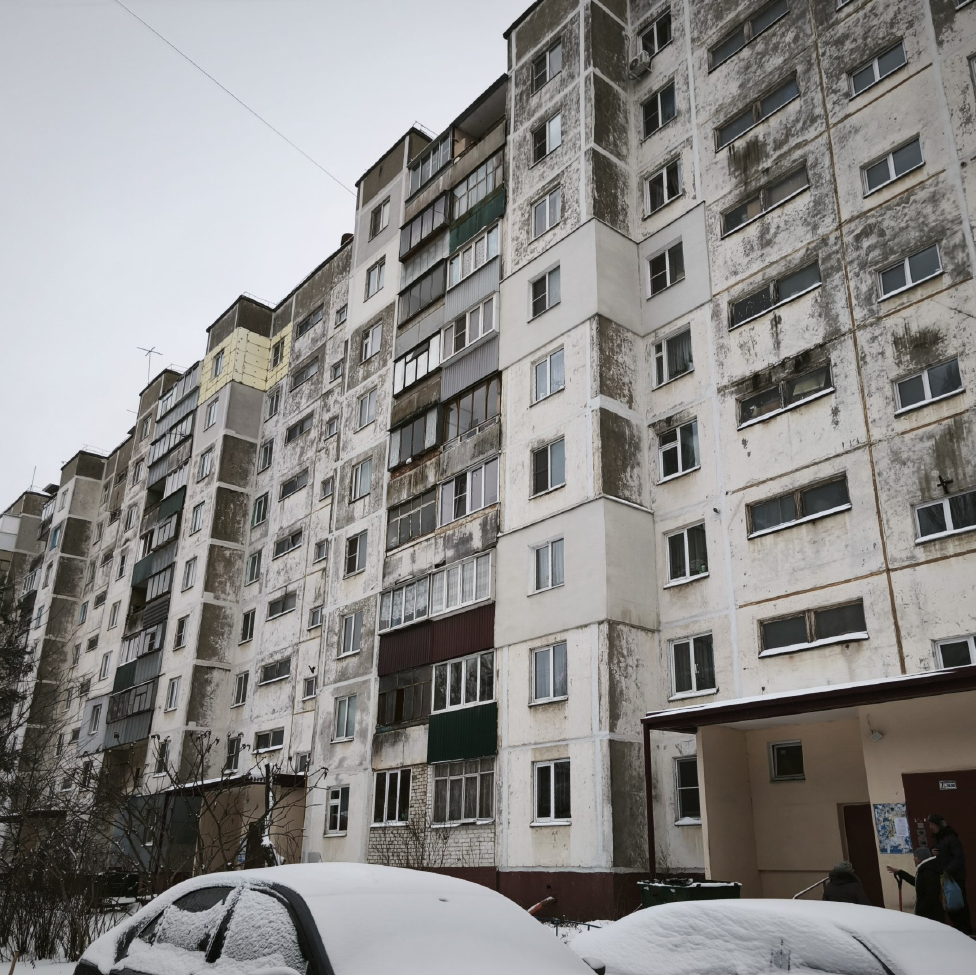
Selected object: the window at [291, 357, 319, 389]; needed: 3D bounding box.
[{"bbox_3d":[-8.957,-5.527,42.267,0.200,0.856,2.523,17,-26,-37],"label":"window"}]

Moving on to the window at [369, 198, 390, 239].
[{"bbox_3d":[-4.378,-10.838,34.808,0.150,1.340,1.320,17,-26,-35],"label":"window"}]

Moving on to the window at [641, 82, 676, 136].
[{"bbox_3d":[5.190,-11.467,26.202,0.150,1.320,1.320,17,-26,-35],"label":"window"}]

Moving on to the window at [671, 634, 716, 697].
[{"bbox_3d":[4.844,4.198,20.345,0.150,1.360,1.270,18,-27,-36],"label":"window"}]

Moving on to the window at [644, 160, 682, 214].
[{"bbox_3d":[5.396,-9.185,26.515,0.180,1.391,1.462,17,-25,-36],"label":"window"}]

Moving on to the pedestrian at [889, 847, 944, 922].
[{"bbox_3d":[6.237,6.001,12.495,0.650,1.550,0.550,-11,-24,29],"label":"pedestrian"}]

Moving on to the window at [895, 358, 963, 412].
[{"bbox_3d":[8.951,-2.083,17.542,0.150,0.700,1.300,18,-27,-36],"label":"window"}]

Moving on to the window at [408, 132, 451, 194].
[{"bbox_3d":[-2.246,-12.513,33.472,0.200,1.428,2.754,17,-26,-37],"label":"window"}]

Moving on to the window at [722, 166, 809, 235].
[{"bbox_3d":[7.466,-7.739,23.411,0.150,0.750,2.570,17,-25,-38],"label":"window"}]

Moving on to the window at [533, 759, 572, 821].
[{"bbox_3d":[1.609,7.645,21.636,0.180,1.534,1.478,17,-25,-36],"label":"window"}]

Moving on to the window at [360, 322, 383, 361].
[{"bbox_3d":[-4.696,-5.800,34.656,0.150,1.390,1.300,17,-25,-38],"label":"window"}]

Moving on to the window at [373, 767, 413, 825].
[{"bbox_3d":[-2.834,9.131,25.454,0.150,1.500,1.800,17,-26,-35],"label":"window"}]

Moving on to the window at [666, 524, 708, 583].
[{"bbox_3d":[4.957,1.656,21.574,0.150,1.340,1.280,17,-26,-35],"label":"window"}]

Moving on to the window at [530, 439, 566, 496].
[{"bbox_3d":[1.688,-0.524,24.136,0.200,1.483,1.353,17,-26,-37],"label":"window"}]

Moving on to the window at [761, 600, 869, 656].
[{"bbox_3d":[7.258,3.184,19.403,0.180,0.876,2.656,17,-25,-36],"label":"window"}]

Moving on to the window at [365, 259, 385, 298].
[{"bbox_3d":[-4.691,-8.601,35.711,0.150,1.390,1.300,17,-25,-38],"label":"window"}]

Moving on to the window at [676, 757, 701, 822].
[{"bbox_3d":[5.100,7.300,20.728,0.180,1.555,1.463,17,-25,-36],"label":"window"}]

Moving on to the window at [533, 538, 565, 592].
[{"bbox_3d":[1.595,2.042,22.731,0.150,1.340,1.280,17,-26,-35],"label":"window"}]

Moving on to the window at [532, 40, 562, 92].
[{"bbox_3d":[1.942,-13.894,28.475,0.150,1.360,1.270,18,-27,-36],"label":"window"}]

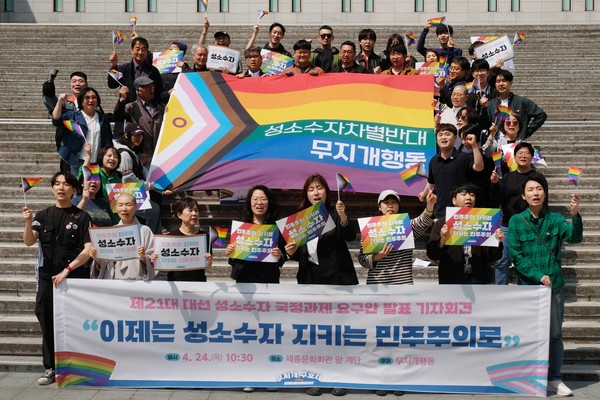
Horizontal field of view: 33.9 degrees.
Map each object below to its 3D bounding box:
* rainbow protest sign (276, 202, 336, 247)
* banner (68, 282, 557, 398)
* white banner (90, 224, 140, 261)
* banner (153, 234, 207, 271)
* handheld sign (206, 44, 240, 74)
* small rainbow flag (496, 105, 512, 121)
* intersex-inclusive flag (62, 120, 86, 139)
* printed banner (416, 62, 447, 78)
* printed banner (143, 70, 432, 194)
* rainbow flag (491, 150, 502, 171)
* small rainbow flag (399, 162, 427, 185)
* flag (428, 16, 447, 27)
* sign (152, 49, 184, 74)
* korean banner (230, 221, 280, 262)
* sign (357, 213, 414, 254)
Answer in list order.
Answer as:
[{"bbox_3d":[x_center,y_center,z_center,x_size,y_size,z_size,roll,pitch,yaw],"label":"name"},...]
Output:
[{"bbox_3d":[0.052,0.205,8.050,0.420,0.297,0.020,-25,17,2],"label":"rainbow protest sign"},{"bbox_3d":[0.019,1.119,7.930,4.000,0.900,0.100,0,5,3],"label":"banner"},{"bbox_3d":[-1.450,0.335,7.750,0.410,0.290,0.035,-4,-3,0],"label":"white banner"},{"bbox_3d":[-0.932,0.411,7.700,0.420,0.290,0.035,0,-3,0],"label":"banner"},{"bbox_3d":[-1.015,-1.851,13.000,0.420,0.300,0.020,8,5,-3],"label":"handheld sign"},{"bbox_3d":[2.101,-0.899,10.100,0.170,0.140,0.040,8,6,5],"label":"small rainbow flag"},{"bbox_3d":[-2.069,-0.650,9.000,0.200,0.160,0.060,-25,2,0],"label":"intersex-inclusive flag"},{"bbox_3d":[1.604,-1.519,11.900,0.420,0.290,0.025,1,-3,0],"label":"printed banner"},{"bbox_3d":[0.013,-0.754,10.525,2.920,0.250,1.850,2,45,1],"label":"printed banner"},{"bbox_3d":[1.858,-0.374,9.300,0.120,0.160,0.040,1,6,11],"label":"rainbow flag"},{"bbox_3d":[0.910,-0.204,7.850,0.210,0.155,0.050,-25,2,-5],"label":"small rainbow flag"},{"bbox_3d":[1.712,-2.208,12.200,0.210,0.140,0.050,-5,2,0],"label":"flag"},{"bbox_3d":[-1.632,-1.706,12.200,0.410,0.290,0.030,-2,-3,0],"label":"sign"},{"bbox_3d":[-0.359,0.334,7.850,0.415,0.297,0.030,3,1,0],"label":"korean banner"},{"bbox_3d":[0.704,0.273,7.980,0.420,0.297,0.020,-8,-2,2],"label":"sign"}]

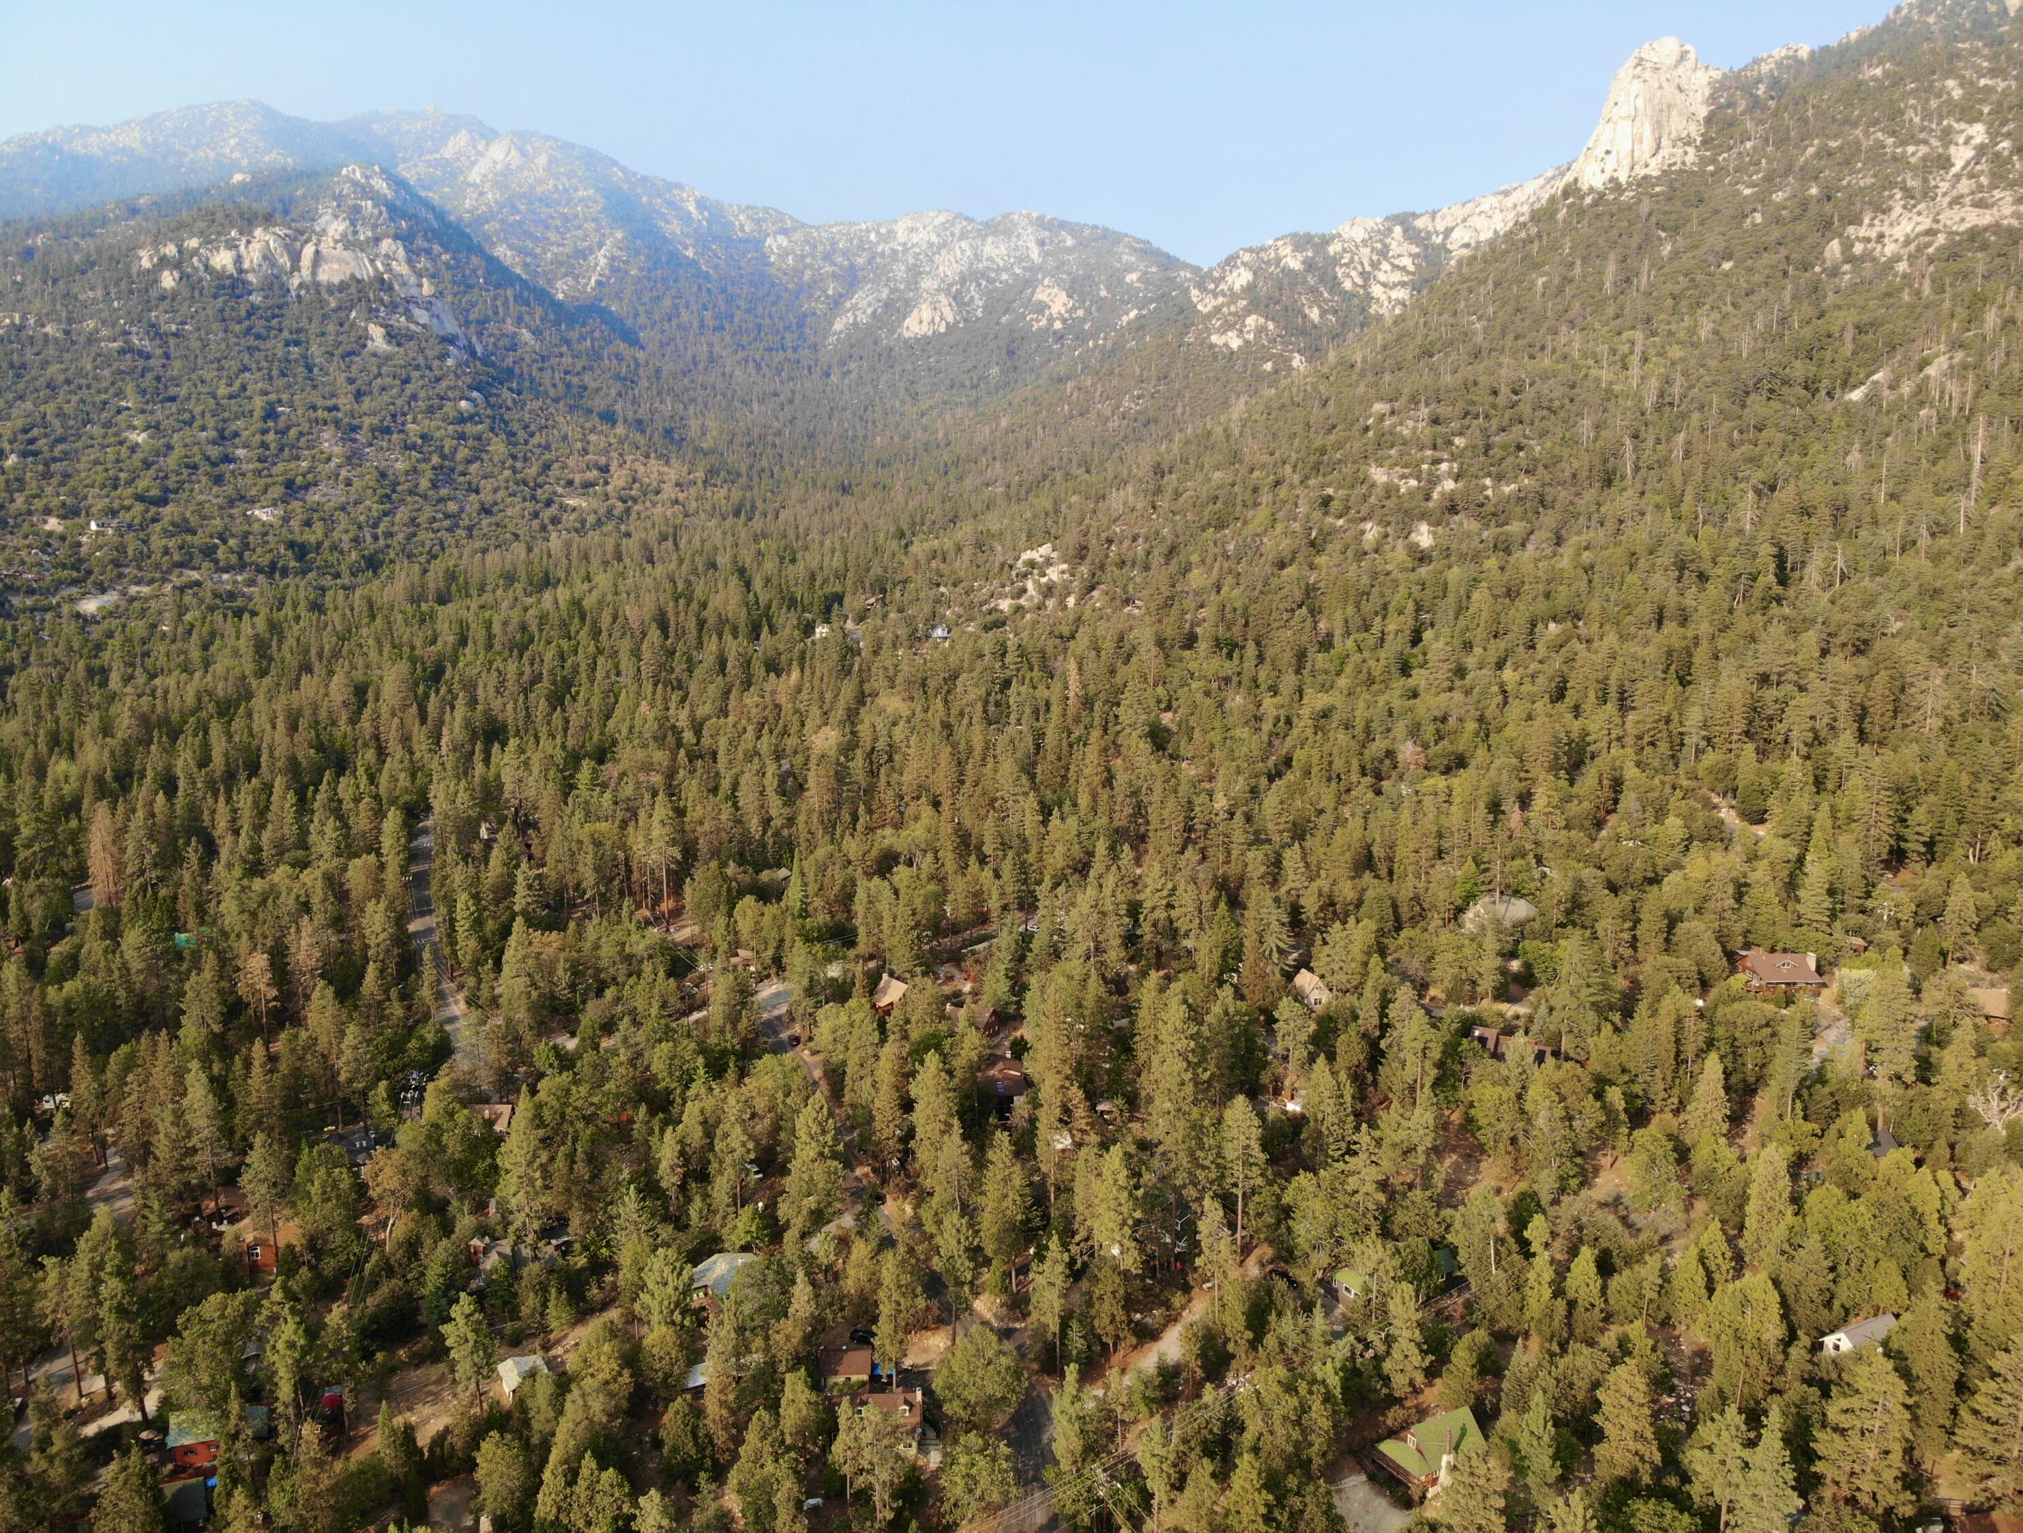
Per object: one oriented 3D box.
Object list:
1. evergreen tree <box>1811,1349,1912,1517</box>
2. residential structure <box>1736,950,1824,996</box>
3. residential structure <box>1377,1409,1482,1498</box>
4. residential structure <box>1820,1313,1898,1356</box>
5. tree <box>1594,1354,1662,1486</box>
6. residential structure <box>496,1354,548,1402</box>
[{"bbox_3d":[95.350,74.240,156.350,10.200,21.000,10.200,0,10,0],"label":"evergreen tree"},{"bbox_3d":[163.280,43.370,301.090,14.000,6.900,10.700,-1,11,-4],"label":"residential structure"},{"bbox_3d":[50.710,81.230,170.030,11.000,7.800,7.100,-5,12,-27],"label":"residential structure"},{"bbox_3d":[113.080,76.200,187.750,10.100,5.200,5.900,-5,12,-27],"label":"residential structure"},{"bbox_3d":[71.100,75.800,162.430,7.200,17.700,7.200,0,10,0],"label":"tree"},{"bbox_3d":[-64.400,81.580,188.120,5.400,3.200,6.400,-6,12,-29],"label":"residential structure"}]

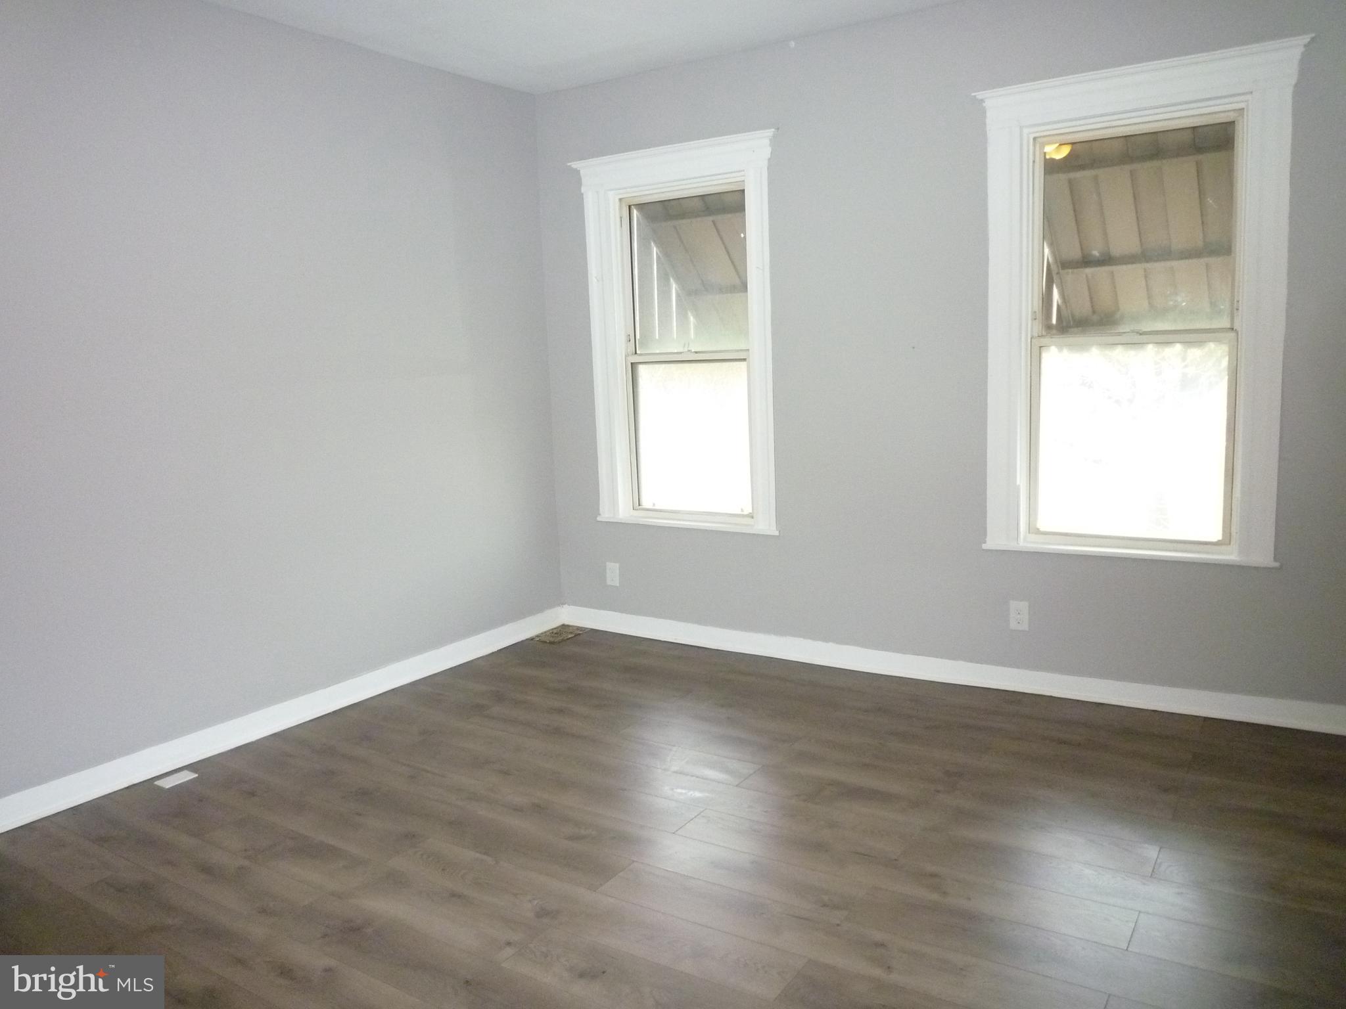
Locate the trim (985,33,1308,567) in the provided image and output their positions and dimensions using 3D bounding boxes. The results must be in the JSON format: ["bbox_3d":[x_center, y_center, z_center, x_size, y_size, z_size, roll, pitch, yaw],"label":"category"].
[{"bbox_3d":[1.631,-0.658,3.505,1.061,1.722,0.100,3,9,33],"label":"trim"}]

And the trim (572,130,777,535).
[{"bbox_3d":[0.029,-0.750,4.537,1.099,1.735,0.100,3,9,33],"label":"trim"}]

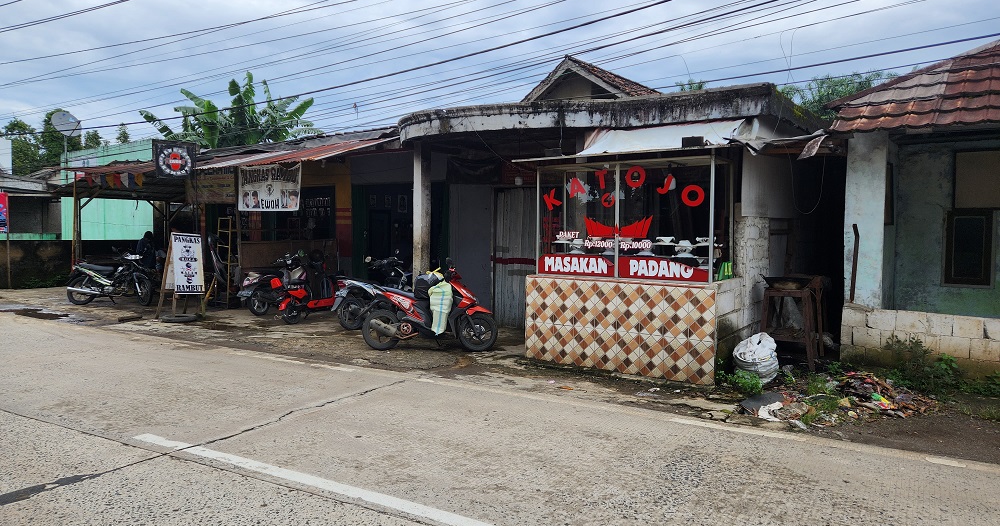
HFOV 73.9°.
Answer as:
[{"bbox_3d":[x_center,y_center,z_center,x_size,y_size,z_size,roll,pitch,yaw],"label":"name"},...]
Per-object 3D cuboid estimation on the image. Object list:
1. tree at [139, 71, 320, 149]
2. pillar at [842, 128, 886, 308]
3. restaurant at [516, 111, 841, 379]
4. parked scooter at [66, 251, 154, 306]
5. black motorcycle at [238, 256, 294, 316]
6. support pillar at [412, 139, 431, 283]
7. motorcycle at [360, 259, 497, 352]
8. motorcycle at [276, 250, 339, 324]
[{"bbox_3d":[-8.076,-2.510,19.847,4.900,5.900,4.400,-1,3,-22],"label":"tree"},{"bbox_3d":[4.369,-0.513,7.880,0.400,2.040,0.360,2,4,32],"label":"pillar"},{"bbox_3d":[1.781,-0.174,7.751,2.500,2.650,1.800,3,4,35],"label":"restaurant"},{"bbox_3d":[-7.466,0.259,12.721,1.900,1.120,0.680,1,3,4],"label":"parked scooter"},{"bbox_3d":[-3.996,0.325,12.171,0.680,1.100,1.850,2,3,26],"label":"black motorcycle"},{"bbox_3d":[-1.081,-0.324,9.228,0.190,2.750,0.190,2,4,32],"label":"support pillar"},{"bbox_3d":[-0.870,0.529,8.270,1.820,1.150,0.680,0,3,-1],"label":"motorcycle"},{"bbox_3d":[-3.026,0.398,10.921,0.630,1.100,1.600,2,3,28],"label":"motorcycle"}]

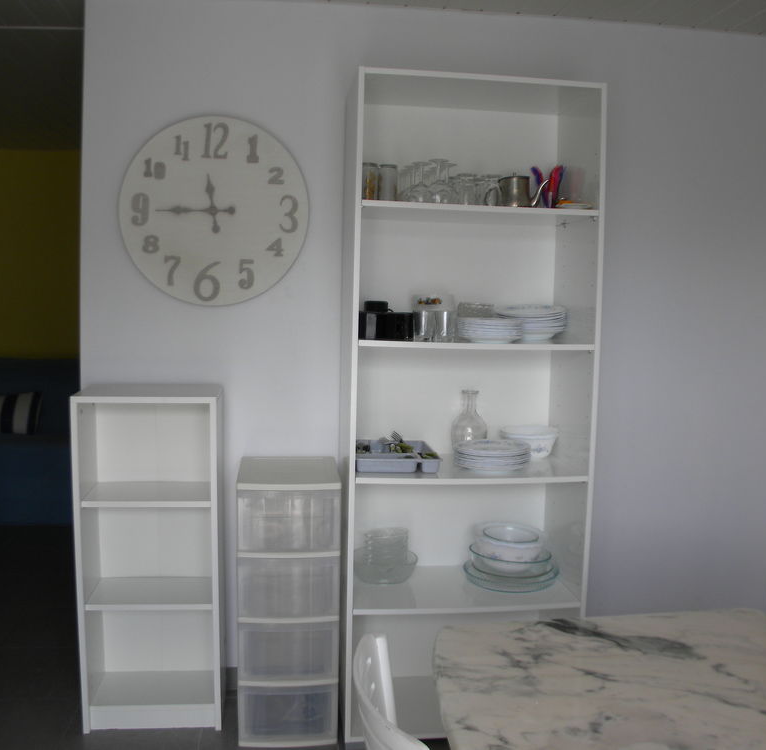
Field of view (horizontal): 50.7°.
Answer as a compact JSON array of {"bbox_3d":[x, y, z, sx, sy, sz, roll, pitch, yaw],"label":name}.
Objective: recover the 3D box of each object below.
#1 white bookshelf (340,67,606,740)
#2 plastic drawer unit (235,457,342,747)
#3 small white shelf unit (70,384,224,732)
[{"bbox_3d":[0.253,0.118,2.590,0.745,2.015,0.388,0,6,-7],"label":"white bookshelf"},{"bbox_3d":[-0.299,0.703,2.561,0.311,0.830,0.357,0,6,-7],"label":"plastic drawer unit"},{"bbox_3d":[-0.724,0.574,2.565,0.426,1.066,0.267,0,6,-7],"label":"small white shelf unit"}]

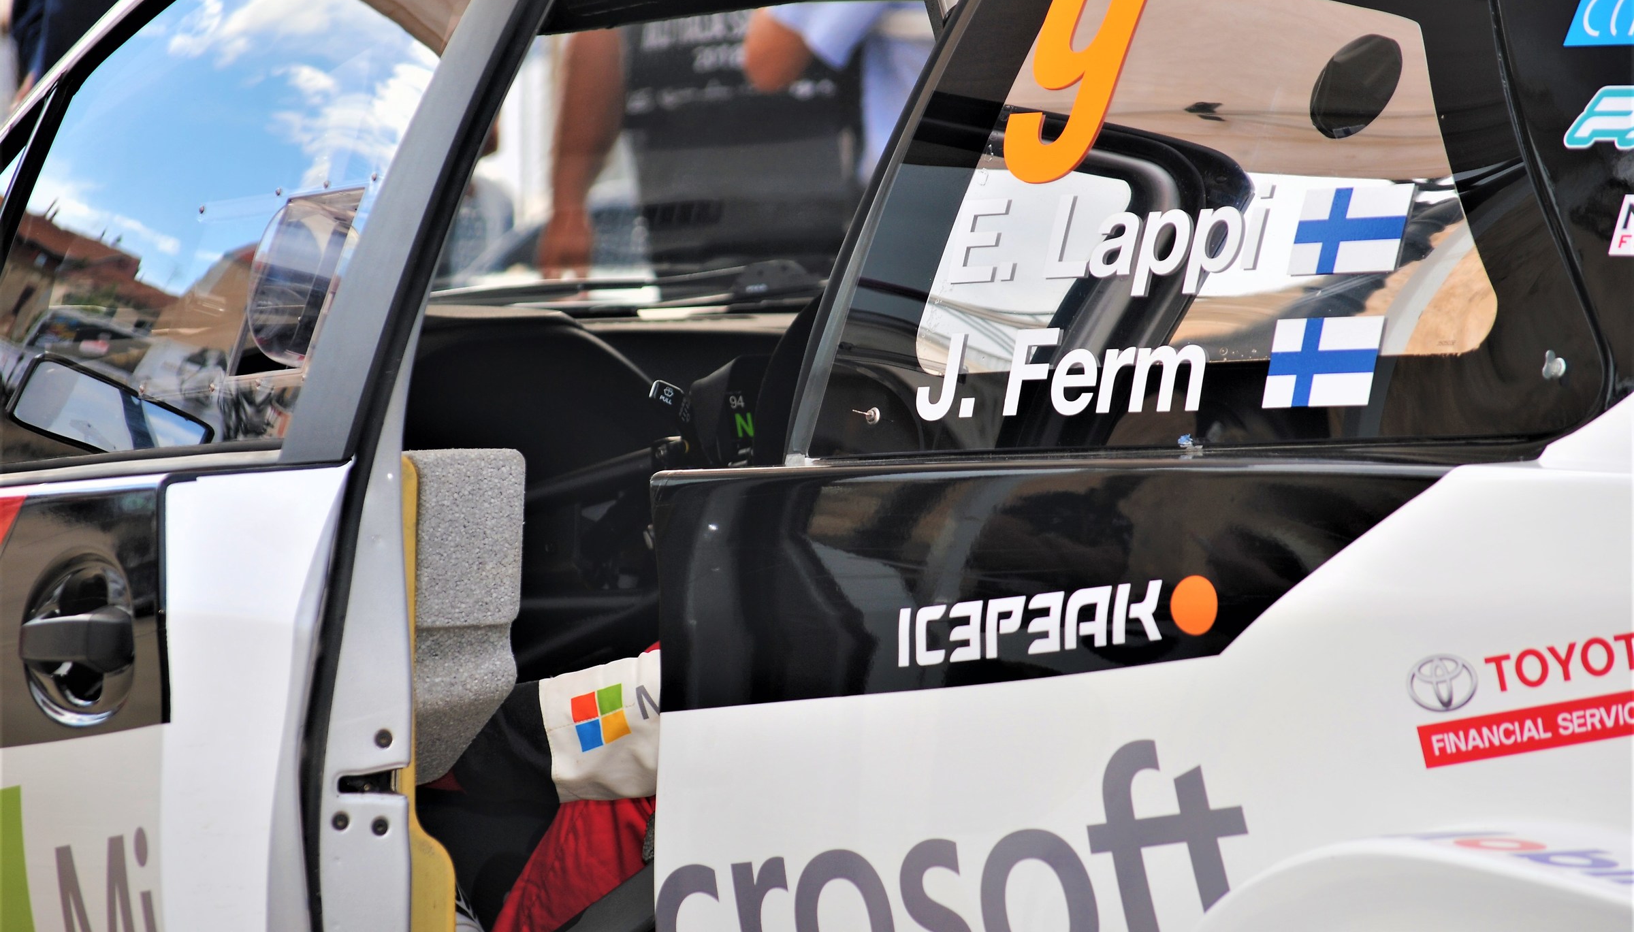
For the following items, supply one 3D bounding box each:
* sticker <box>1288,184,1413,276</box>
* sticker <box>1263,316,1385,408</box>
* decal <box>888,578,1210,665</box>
[{"bbox_3d":[0.350,-0.154,5.563,0.092,0.061,0.004,-1,-20,43],"label":"sticker"},{"bbox_3d":[0.329,-0.067,5.528,0.092,0.061,0.004,-1,-17,45],"label":"sticker"},{"bbox_3d":[0.159,0.103,5.640,0.276,0.040,0.004,-7,-6,41],"label":"decal"}]

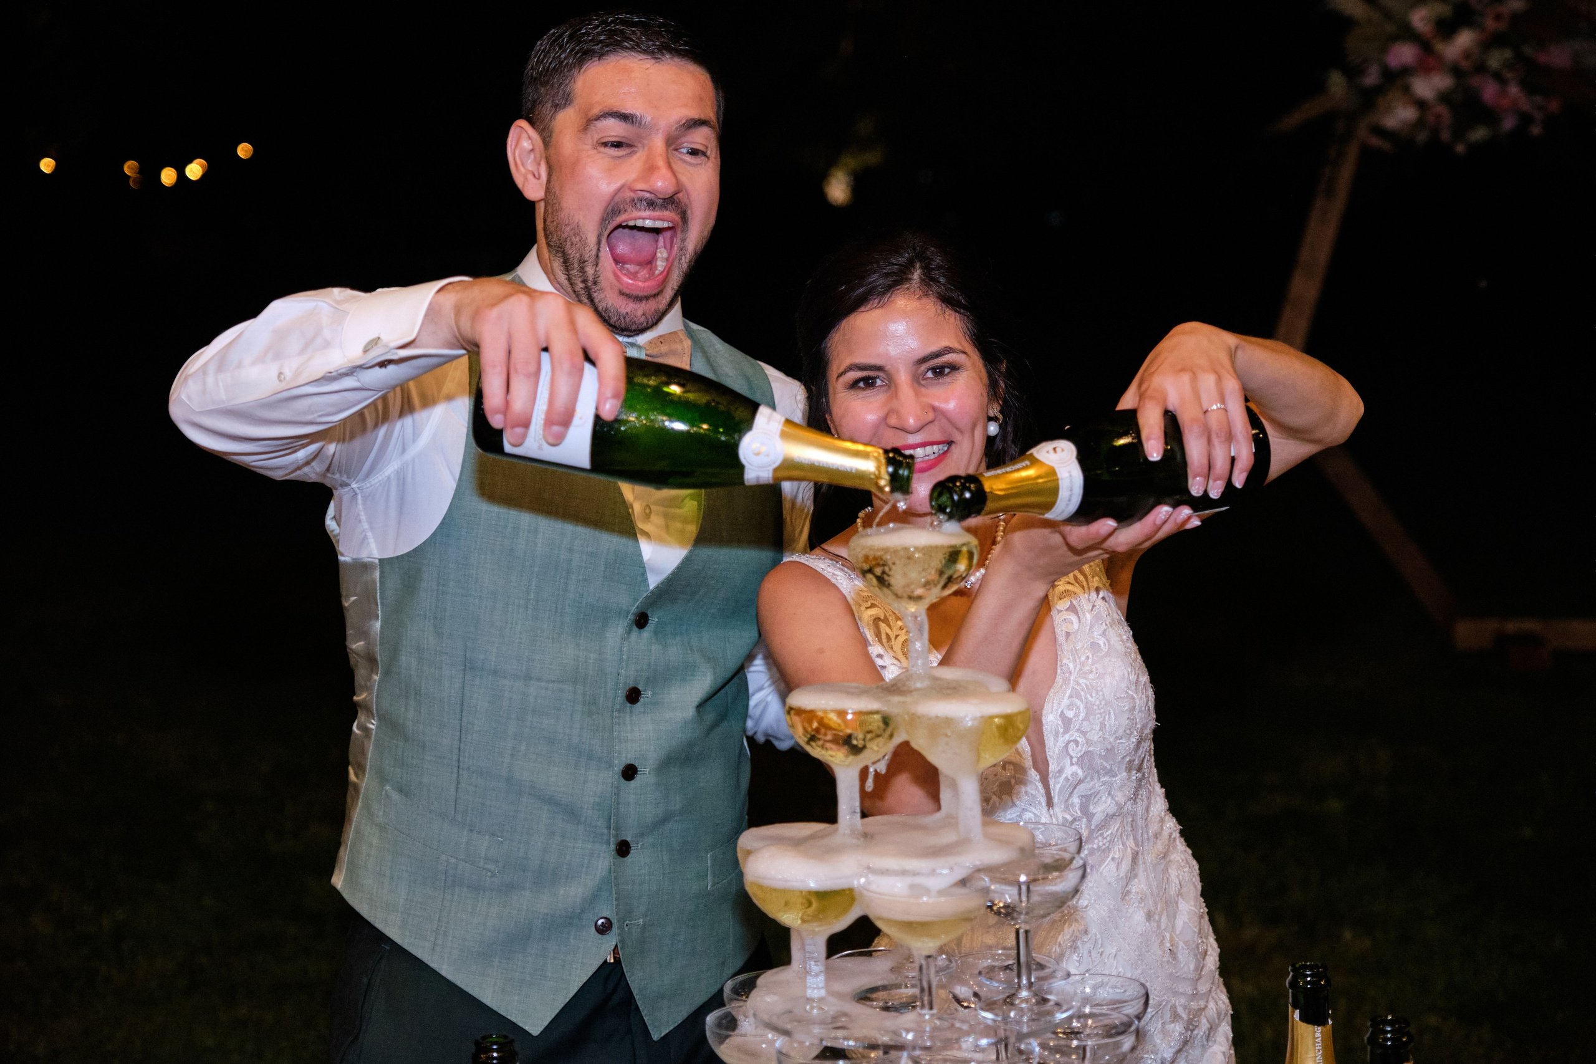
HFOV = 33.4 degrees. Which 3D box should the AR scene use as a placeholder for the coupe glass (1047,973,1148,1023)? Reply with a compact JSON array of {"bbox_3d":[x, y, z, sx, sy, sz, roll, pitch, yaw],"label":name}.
[{"bbox_3d":[0.218,0.398,1.998,0.094,0.109,0.094,-2,5,0],"label":"coupe glass"}]

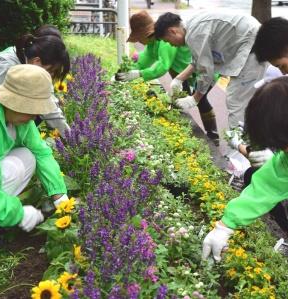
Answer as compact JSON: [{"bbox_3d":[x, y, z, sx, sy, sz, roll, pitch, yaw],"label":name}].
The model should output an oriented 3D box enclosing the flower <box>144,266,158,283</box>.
[{"bbox_3d":[0.026,0.432,3.100,0.048,0.052,0.048,0,12,0],"label":"flower"}]

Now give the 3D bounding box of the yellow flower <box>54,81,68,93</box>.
[{"bbox_3d":[-0.465,-0.355,5.050,0.077,0.066,0.035,-1,12,-3],"label":"yellow flower"}]

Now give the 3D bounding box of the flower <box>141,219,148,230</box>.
[{"bbox_3d":[0.002,0.297,3.550,0.034,0.046,0.034,0,12,0],"label":"flower"}]

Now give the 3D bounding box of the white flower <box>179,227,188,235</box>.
[{"bbox_3d":[0.161,0.330,3.650,0.037,0.032,0.036,0,12,0],"label":"white flower"}]

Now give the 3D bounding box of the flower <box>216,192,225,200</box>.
[{"bbox_3d":[0.354,0.218,4.150,0.037,0.032,0.035,0,12,0],"label":"flower"}]

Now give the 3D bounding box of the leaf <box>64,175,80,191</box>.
[{"bbox_3d":[-0.340,0.155,4.200,0.085,0.060,0.080,-4,13,-17],"label":"leaf"}]

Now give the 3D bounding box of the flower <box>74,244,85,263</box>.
[{"bbox_3d":[-0.241,0.389,3.350,0.035,0.062,0.056,-7,14,-29],"label":"flower"}]

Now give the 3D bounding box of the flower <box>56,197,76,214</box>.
[{"bbox_3d":[-0.342,0.247,3.950,0.088,0.075,0.060,1,12,6],"label":"flower"}]

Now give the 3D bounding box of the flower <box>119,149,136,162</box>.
[{"bbox_3d":[-0.086,0.032,4.750,0.085,0.070,0.075,0,12,0],"label":"flower"}]

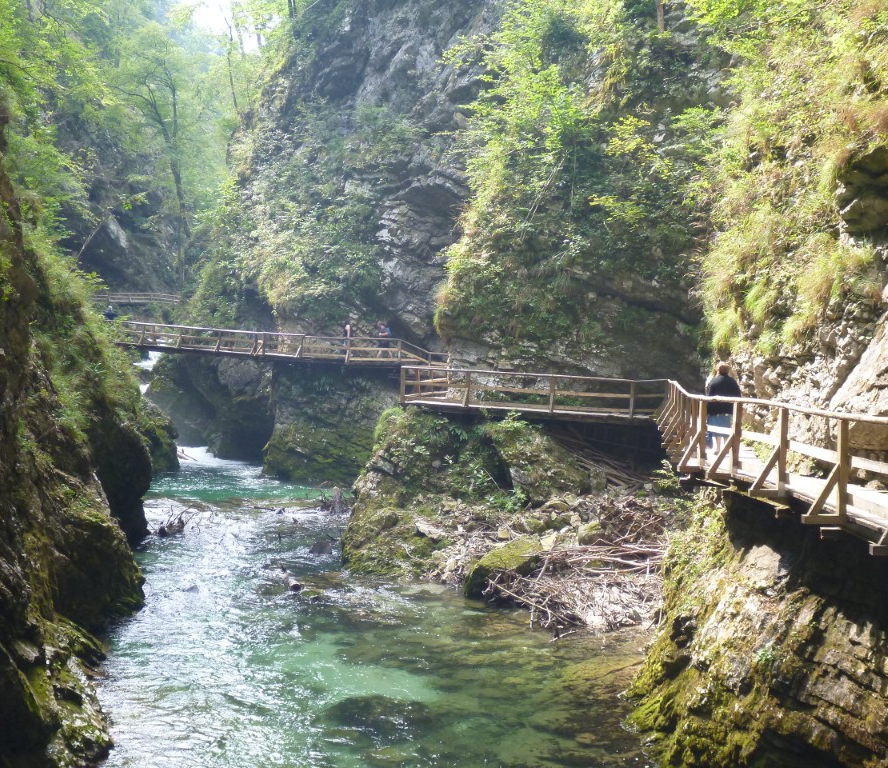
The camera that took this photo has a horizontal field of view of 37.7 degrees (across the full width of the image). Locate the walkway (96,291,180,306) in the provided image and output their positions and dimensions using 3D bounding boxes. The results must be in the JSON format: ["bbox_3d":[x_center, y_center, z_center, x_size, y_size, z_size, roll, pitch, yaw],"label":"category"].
[{"bbox_3d":[-31.600,-9.000,135.000,8.700,1.600,1.500,1,1,0],"label":"walkway"}]

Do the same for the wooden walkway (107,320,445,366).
[{"bbox_3d":[-8.100,-1.950,64.000,16.800,2.100,1.800,1,1,10],"label":"wooden walkway"}]

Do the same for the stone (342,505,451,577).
[{"bbox_3d":[-1.350,4.480,37.300,2.950,1.800,2.300,1,1,0],"label":"stone"}]

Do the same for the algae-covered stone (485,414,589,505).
[{"bbox_3d":[2.750,2.200,38.100,2.850,2.400,2.100,1,1,0],"label":"algae-covered stone"}]

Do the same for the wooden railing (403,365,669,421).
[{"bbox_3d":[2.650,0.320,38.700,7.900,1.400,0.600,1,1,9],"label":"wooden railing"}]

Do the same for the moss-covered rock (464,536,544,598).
[{"bbox_3d":[1.580,4.780,34.000,2.050,1.400,1.800,1,1,0],"label":"moss-covered rock"}]

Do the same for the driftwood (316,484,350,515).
[{"bbox_3d":[-3.950,4.100,46.300,1.200,1.050,1.000,1,1,0],"label":"driftwood"}]

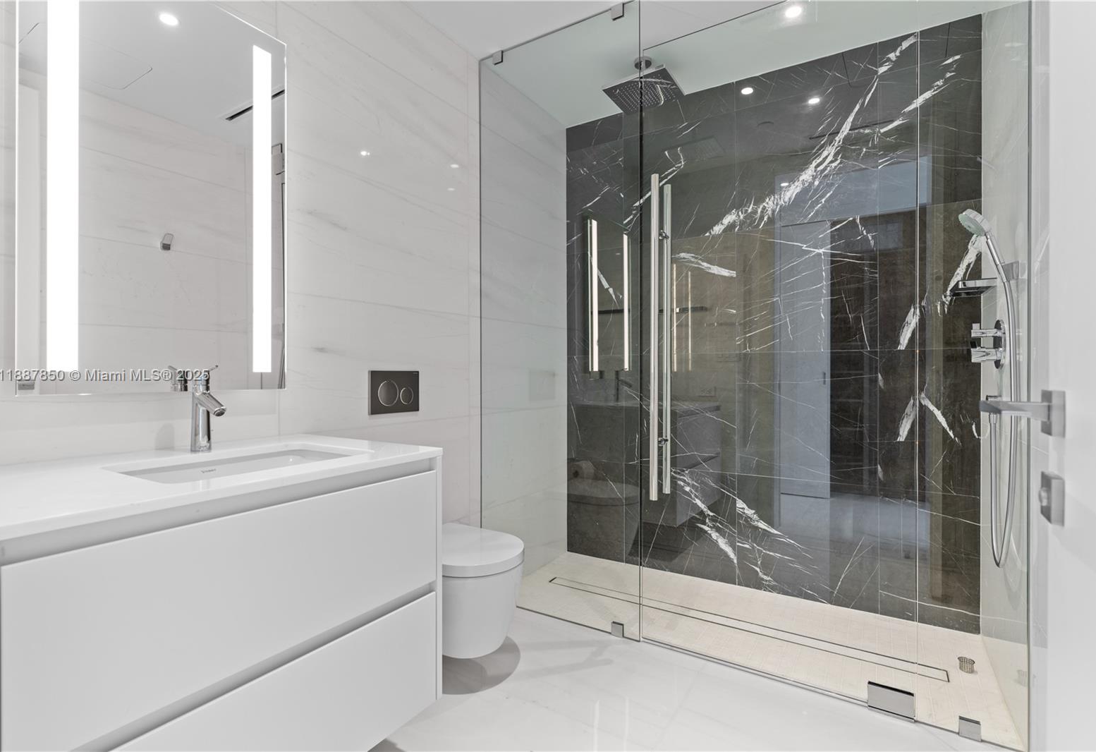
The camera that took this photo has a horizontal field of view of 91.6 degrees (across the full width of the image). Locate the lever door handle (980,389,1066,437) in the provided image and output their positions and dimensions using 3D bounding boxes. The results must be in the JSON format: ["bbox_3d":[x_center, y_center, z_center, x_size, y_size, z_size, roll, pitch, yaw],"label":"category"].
[{"bbox_3d":[0.559,0.044,0.619,0.075,0.053,0.163,0,0,32],"label":"lever door handle"}]

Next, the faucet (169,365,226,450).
[{"bbox_3d":[-0.875,0.086,1.379,0.144,0.220,0.052,0,0,31],"label":"faucet"}]

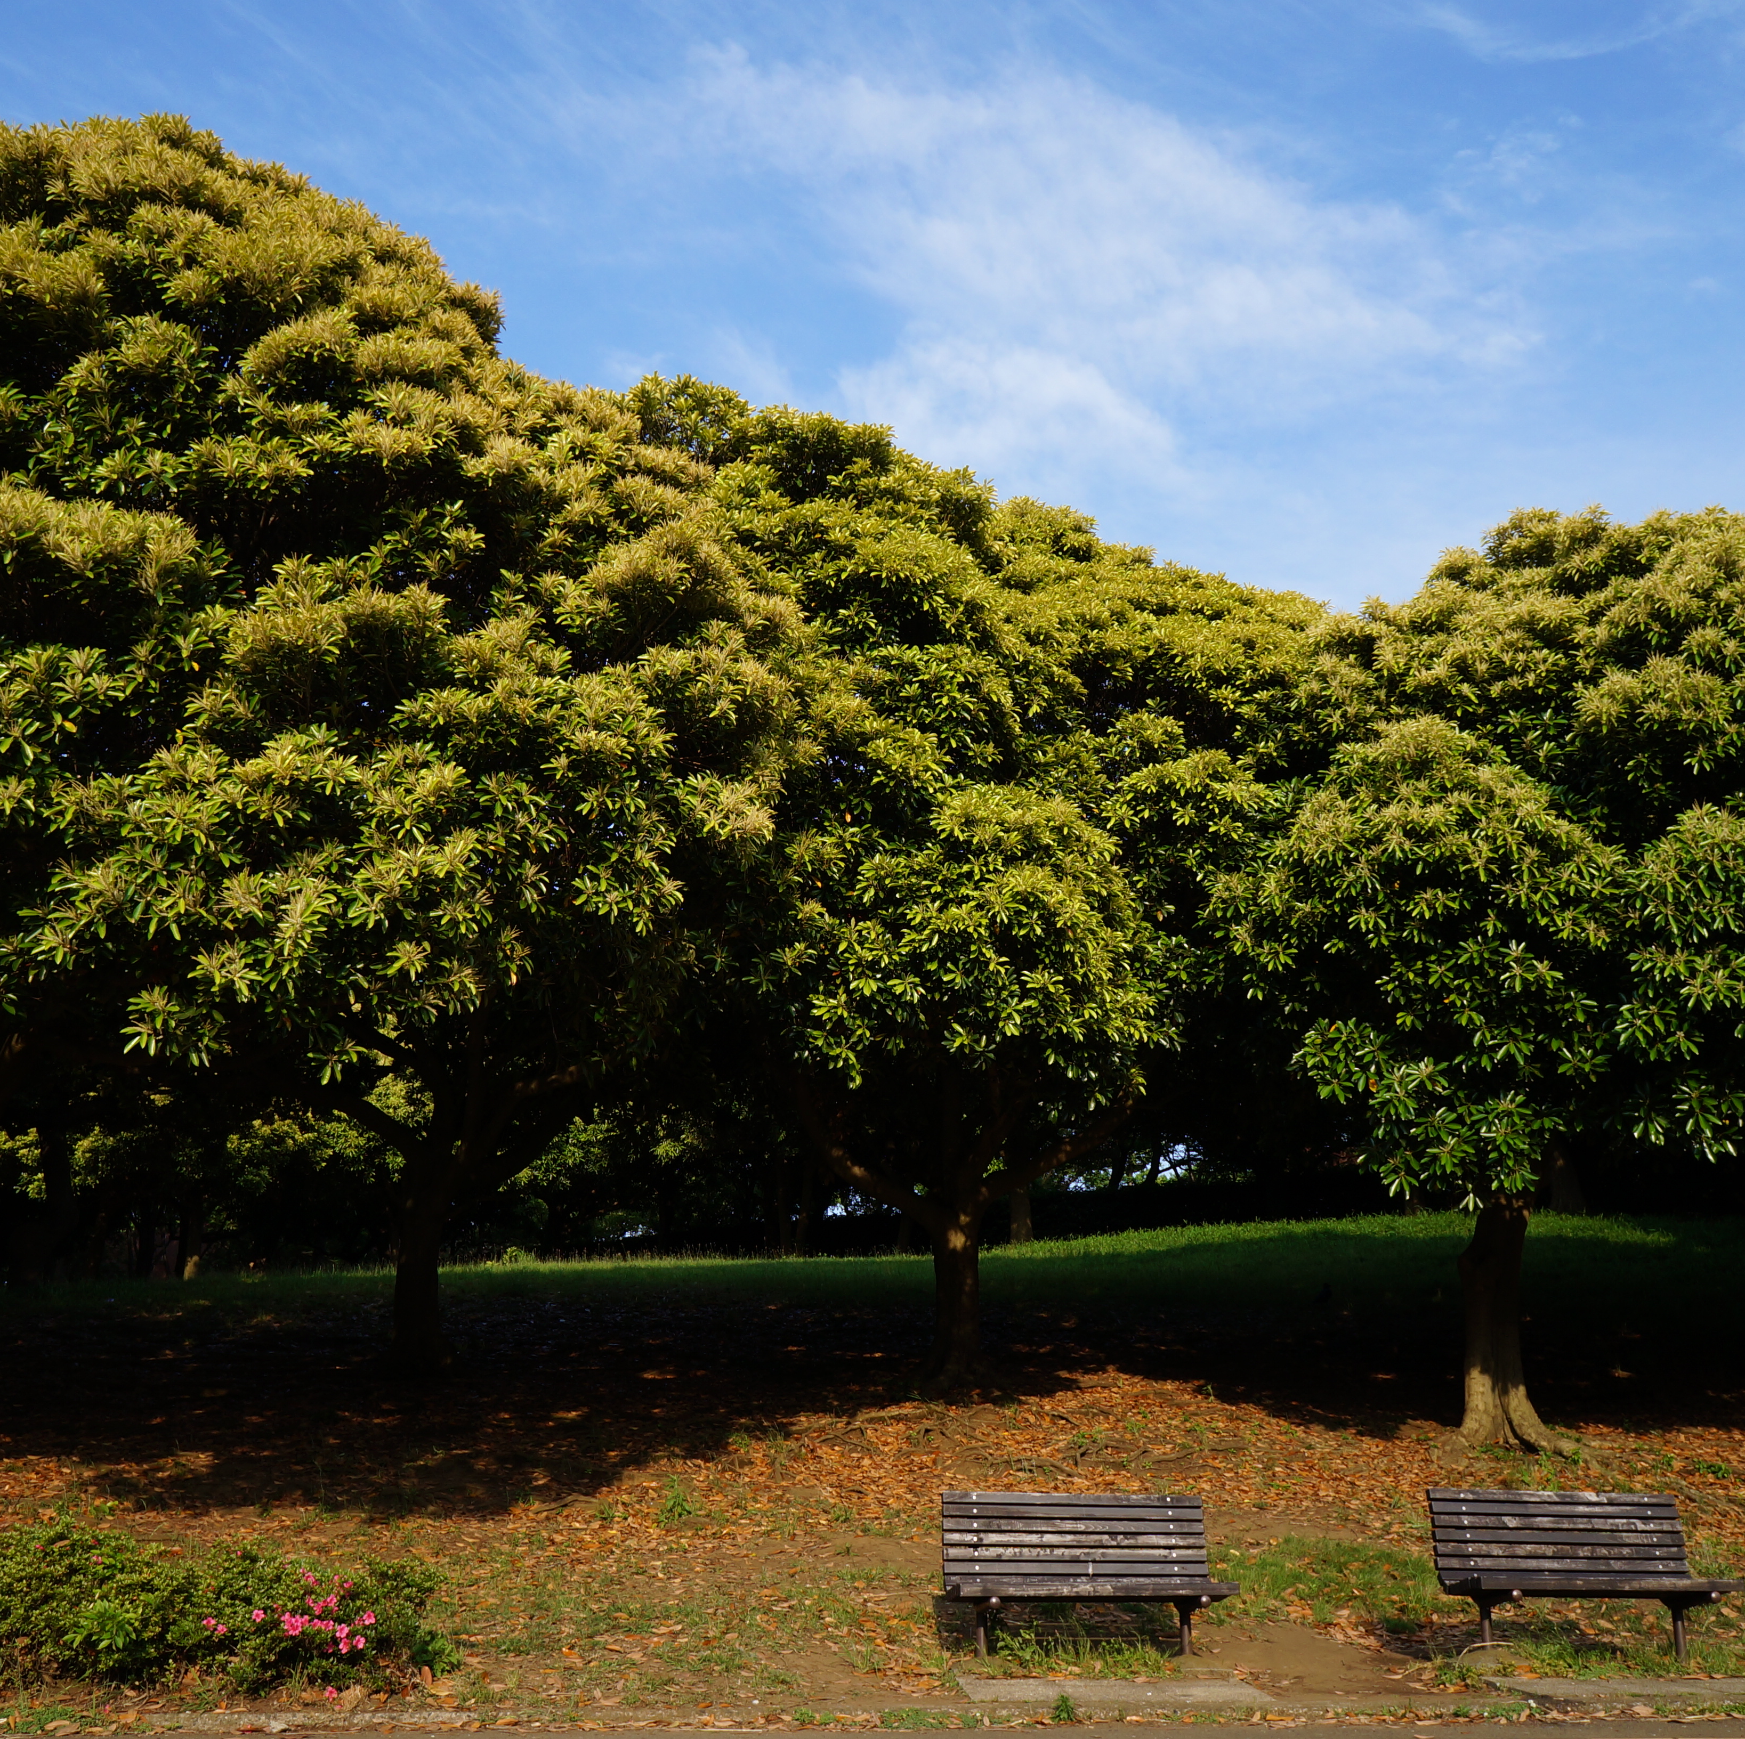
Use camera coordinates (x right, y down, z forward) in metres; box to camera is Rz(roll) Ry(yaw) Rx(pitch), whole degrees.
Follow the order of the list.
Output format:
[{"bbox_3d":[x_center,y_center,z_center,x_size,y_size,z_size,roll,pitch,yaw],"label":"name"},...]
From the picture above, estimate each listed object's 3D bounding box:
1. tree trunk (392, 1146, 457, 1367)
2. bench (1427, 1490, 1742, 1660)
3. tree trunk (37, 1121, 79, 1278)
[{"bbox_3d":[-4.564,3.959,17.767,0.667,2.320,0.567,1,-15,0],"label":"tree trunk"},{"bbox_3d":[3.983,3.952,9.724,1.500,0.841,0.656,3,-15,-6],"label":"bench"},{"bbox_3d":[-11.953,4.874,25.573,0.600,2.331,0.510,1,-15,0],"label":"tree trunk"}]

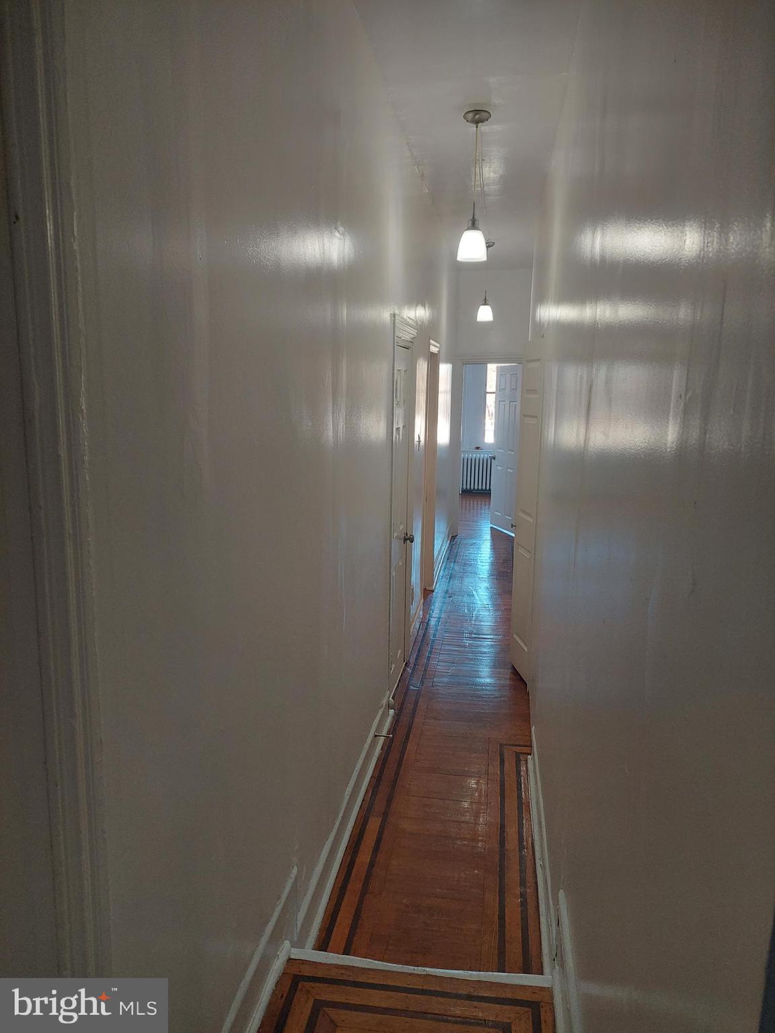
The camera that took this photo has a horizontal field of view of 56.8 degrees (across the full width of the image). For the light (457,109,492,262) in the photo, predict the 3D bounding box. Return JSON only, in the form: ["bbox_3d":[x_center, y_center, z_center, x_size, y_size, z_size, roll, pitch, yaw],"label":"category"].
[{"bbox_3d":[0.456,-1.710,3.738,0.158,0.721,0.158,3,10,9],"label":"light"}]

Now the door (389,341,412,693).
[{"bbox_3d":[0.052,0.026,4.053,0.044,1.927,0.672,3,10,9],"label":"door"}]

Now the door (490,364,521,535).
[{"bbox_3d":[1.485,-0.810,8.842,0.042,2.025,0.672,-2,10,-18],"label":"door"}]

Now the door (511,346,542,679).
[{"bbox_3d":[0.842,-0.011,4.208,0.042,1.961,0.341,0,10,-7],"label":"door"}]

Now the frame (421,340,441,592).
[{"bbox_3d":[0.290,-0.299,5.604,0.119,2.075,1.037,3,10,9],"label":"frame"}]

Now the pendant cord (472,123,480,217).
[{"bbox_3d":[0.457,-1.793,3.724,0.014,0.455,0.014,3,10,9],"label":"pendant cord"}]

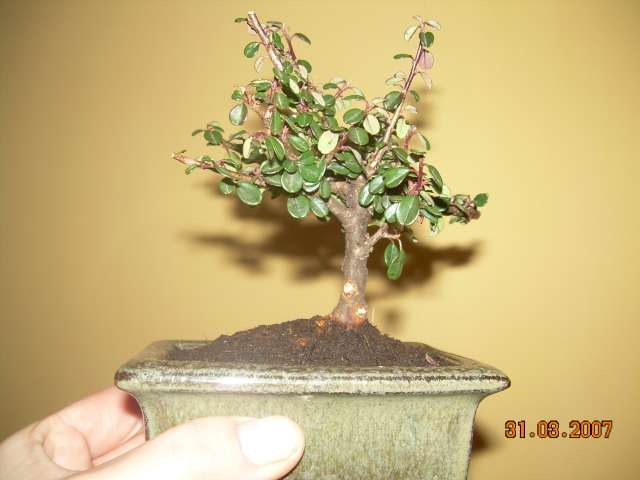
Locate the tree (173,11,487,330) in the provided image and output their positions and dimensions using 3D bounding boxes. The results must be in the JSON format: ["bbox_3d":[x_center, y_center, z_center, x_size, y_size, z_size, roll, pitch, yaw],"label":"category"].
[{"bbox_3d":[0.004,-0.025,0.250,0.109,0.112,0.090,0,0,0],"label":"tree"}]

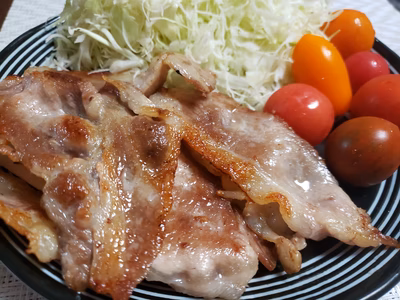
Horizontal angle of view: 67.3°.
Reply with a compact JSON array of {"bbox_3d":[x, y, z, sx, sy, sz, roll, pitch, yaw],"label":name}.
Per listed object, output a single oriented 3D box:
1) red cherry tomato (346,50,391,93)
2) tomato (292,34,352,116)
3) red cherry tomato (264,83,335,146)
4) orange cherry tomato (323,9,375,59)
[{"bbox_3d":[0.092,-0.042,0.165,0.023,0.023,0.023,28,54,20],"label":"red cherry tomato"},{"bbox_3d":[0.062,-0.037,0.156,0.027,0.044,0.027,-21,4,25],"label":"tomato"},{"bbox_3d":[0.046,-0.016,0.140,0.030,0.029,0.030,20,51,15],"label":"red cherry tomato"},{"bbox_3d":[0.087,-0.067,0.177,0.029,0.029,0.029,23,52,17],"label":"orange cherry tomato"}]

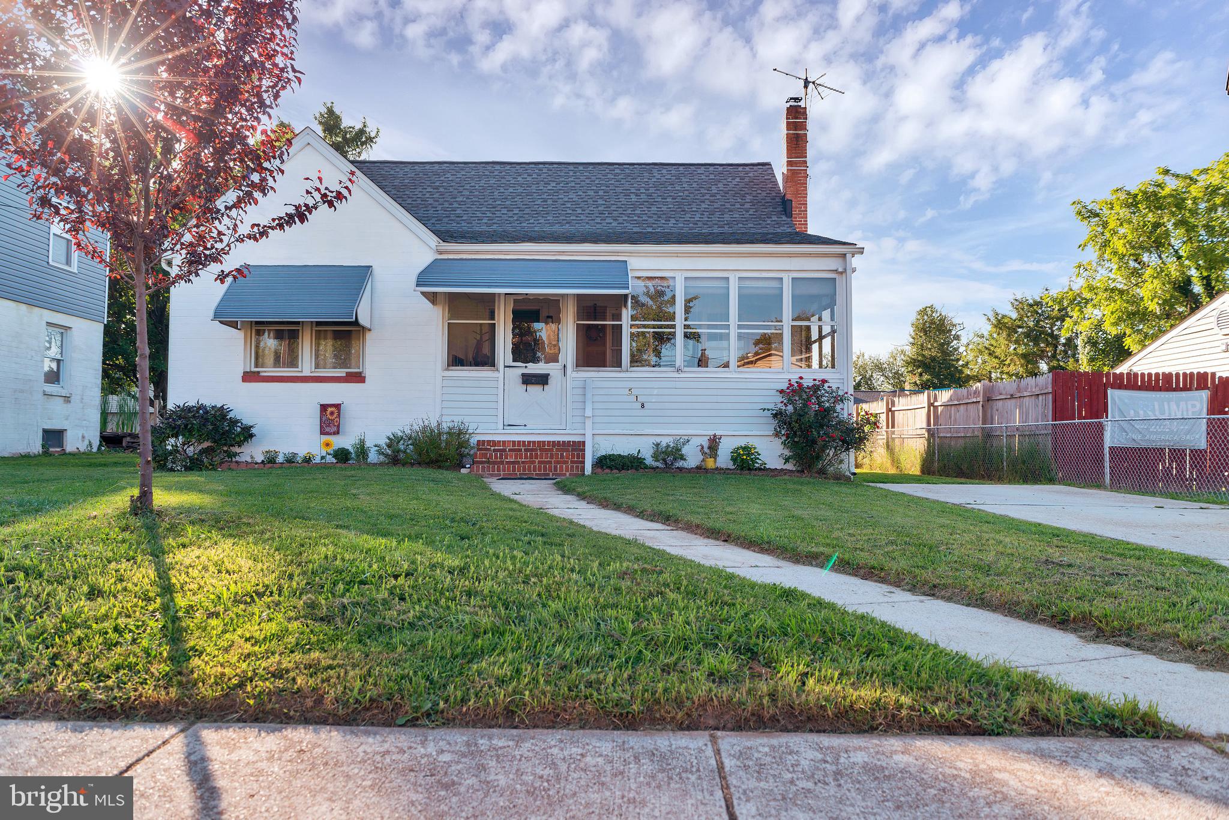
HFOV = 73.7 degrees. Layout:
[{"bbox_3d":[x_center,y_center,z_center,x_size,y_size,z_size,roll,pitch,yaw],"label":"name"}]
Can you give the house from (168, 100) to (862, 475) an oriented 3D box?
[{"bbox_3d":[-1.265,-2.533,16.547,10.300,7.350,10.700,0,-3,0],"label":"house"}]

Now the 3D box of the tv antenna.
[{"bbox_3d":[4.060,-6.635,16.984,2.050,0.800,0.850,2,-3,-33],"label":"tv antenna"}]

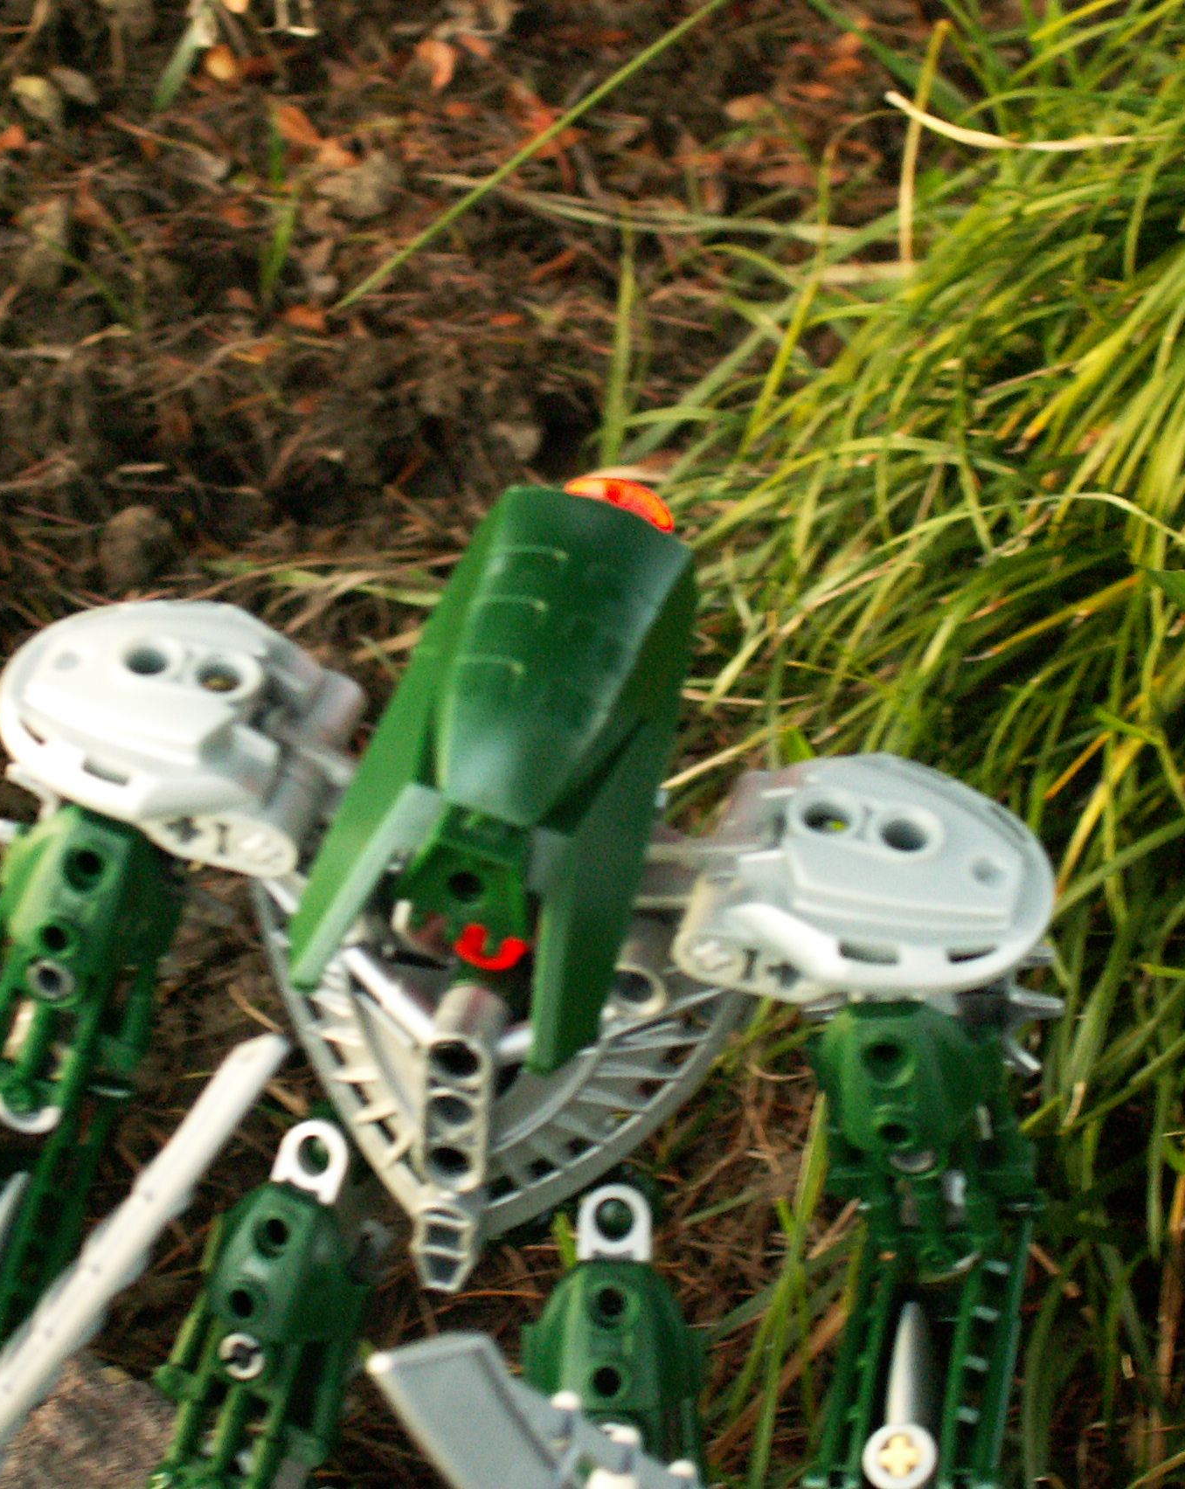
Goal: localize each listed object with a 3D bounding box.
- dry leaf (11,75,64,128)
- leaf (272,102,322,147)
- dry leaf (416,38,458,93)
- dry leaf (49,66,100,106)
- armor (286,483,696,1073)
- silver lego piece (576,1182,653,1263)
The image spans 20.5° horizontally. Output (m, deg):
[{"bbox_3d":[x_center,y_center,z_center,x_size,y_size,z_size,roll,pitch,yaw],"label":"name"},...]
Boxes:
[{"bbox_3d":[-0.116,-0.135,0.685,0.010,0.004,0.013,7,44,0],"label":"dry leaf"},{"bbox_3d":[-0.062,-0.131,0.688,0.010,0.004,0.010,7,44,0],"label":"leaf"},{"bbox_3d":[-0.034,-0.147,0.709,0.008,0.004,0.015,7,44,0],"label":"dry leaf"},{"bbox_3d":[-0.109,-0.139,0.691,0.010,0.004,0.009,7,44,0],"label":"dry leaf"},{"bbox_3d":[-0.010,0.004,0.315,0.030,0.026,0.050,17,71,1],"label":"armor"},{"bbox_3d":[0.002,0.049,0.332,0.008,0.009,0.005,3,18,-1],"label":"silver lego piece"}]

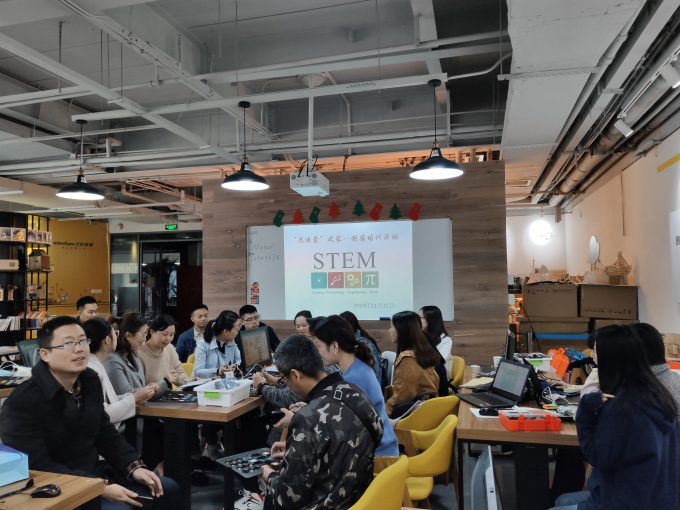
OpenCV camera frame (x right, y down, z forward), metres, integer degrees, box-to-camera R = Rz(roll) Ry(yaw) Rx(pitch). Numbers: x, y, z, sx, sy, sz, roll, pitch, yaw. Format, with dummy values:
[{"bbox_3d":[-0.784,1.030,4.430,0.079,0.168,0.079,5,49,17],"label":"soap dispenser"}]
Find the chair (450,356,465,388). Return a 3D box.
[{"bbox_3d":[0.779,1.292,4.672,0.560,0.800,0.560,-1,-3,3],"label":"chair"}]

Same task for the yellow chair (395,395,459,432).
[{"bbox_3d":[0.424,1.226,3.143,0.550,0.790,0.540,-2,-3,21],"label":"yellow chair"}]

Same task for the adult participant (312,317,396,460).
[{"bbox_3d":[0.035,0.962,2.635,0.660,1.280,0.460,-1,-3,12],"label":"adult participant"}]

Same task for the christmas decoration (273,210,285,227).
[{"bbox_3d":[-0.717,-0.426,6.256,0.151,0.202,0.020,-2,-3,15],"label":"christmas decoration"}]

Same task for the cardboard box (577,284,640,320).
[{"bbox_3d":[2.870,0.503,5.746,0.550,0.341,0.400,-2,-3,14],"label":"cardboard box"}]

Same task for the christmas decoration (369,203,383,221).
[{"bbox_3d":[0.430,-0.502,6.213,0.158,0.213,0.012,-2,-3,14],"label":"christmas decoration"}]

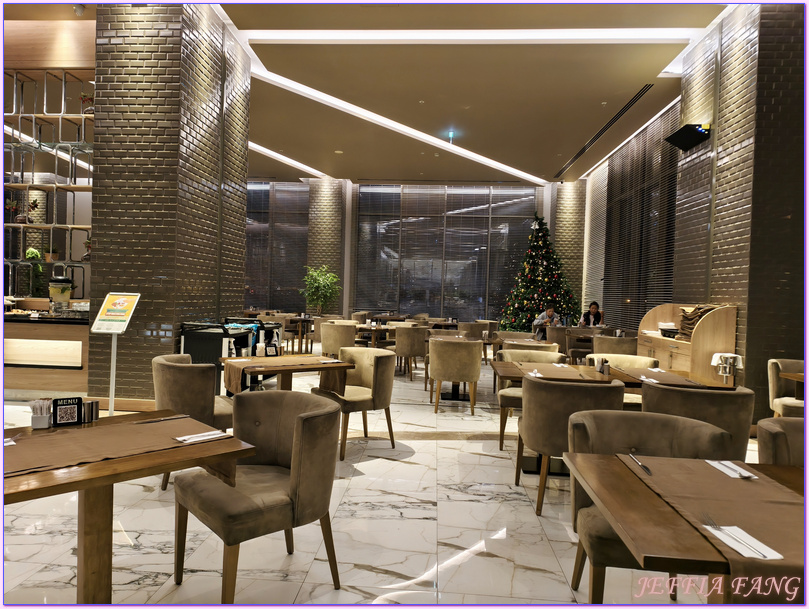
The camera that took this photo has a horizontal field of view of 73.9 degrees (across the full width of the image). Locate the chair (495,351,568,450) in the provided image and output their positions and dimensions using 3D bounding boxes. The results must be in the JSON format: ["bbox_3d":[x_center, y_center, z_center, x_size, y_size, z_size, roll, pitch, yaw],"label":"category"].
[{"bbox_3d":[1.127,0.848,4.854,0.590,0.800,0.600,2,1,4],"label":"chair"}]

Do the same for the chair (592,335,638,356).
[{"bbox_3d":[2.953,0.862,7.744,0.590,0.800,0.600,2,1,4],"label":"chair"}]

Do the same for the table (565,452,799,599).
[{"bbox_3d":[1.289,0.934,1.485,1.530,0.750,0.760,2,1,4],"label":"table"}]

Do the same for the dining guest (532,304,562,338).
[{"bbox_3d":[2.692,0.586,10.170,0.540,1.200,0.750,2,1,-3],"label":"dining guest"}]

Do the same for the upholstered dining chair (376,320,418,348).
[{"bbox_3d":[-0.057,0.719,9.256,0.600,0.800,0.590,1,2,-40],"label":"upholstered dining chair"}]

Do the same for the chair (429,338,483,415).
[{"bbox_3d":[0.588,0.803,6.170,0.590,0.800,0.600,2,1,6],"label":"chair"}]

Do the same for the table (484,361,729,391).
[{"bbox_3d":[1.453,0.897,4.065,1.540,0.750,0.770,2,1,5],"label":"table"}]

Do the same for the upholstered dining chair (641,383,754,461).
[{"bbox_3d":[1.787,0.902,3.437,0.610,0.810,0.570,2,1,3],"label":"upholstered dining chair"}]

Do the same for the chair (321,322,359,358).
[{"bbox_3d":[-0.975,0.717,8.564,0.590,0.800,0.600,3,1,40],"label":"chair"}]

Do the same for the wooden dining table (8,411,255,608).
[{"bbox_3d":[-1.061,0.849,1.859,0.770,0.750,0.755,1,1,-44],"label":"wooden dining table"}]

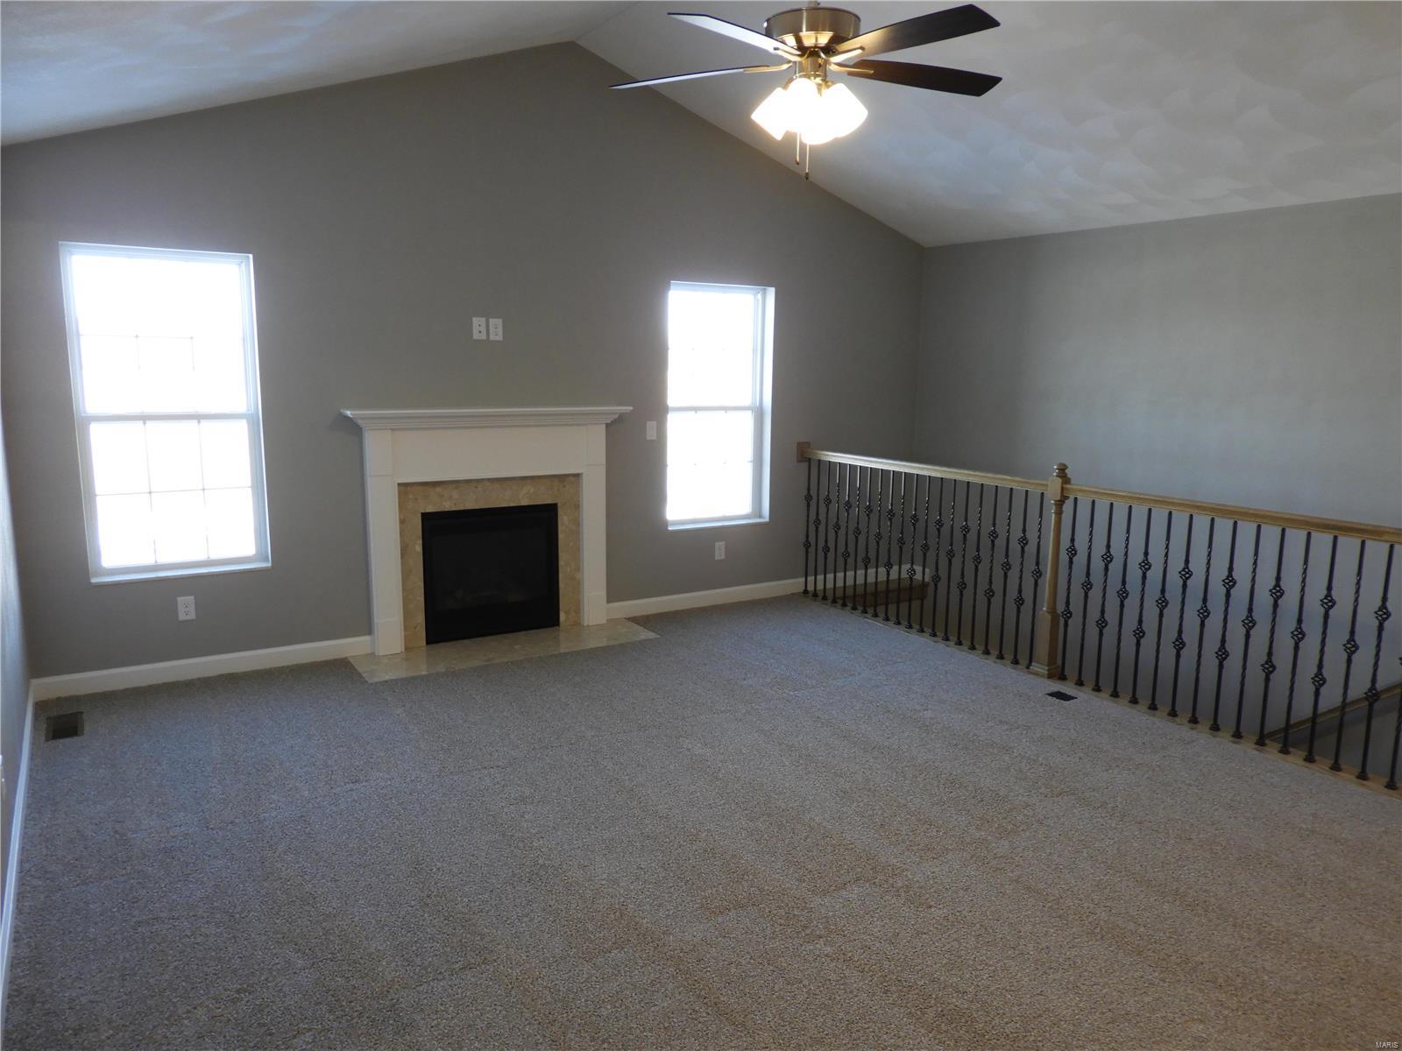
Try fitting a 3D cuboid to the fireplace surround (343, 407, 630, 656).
[{"bbox_3d":[-1.126,0.009,5.440,1.593,1.311,0.170,-5,11,-32],"label":"fireplace surround"}]

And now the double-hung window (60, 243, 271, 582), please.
[{"bbox_3d":[-2.515,-0.523,4.623,0.775,1.524,0.100,-5,11,-32],"label":"double-hung window"}]

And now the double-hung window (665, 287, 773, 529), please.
[{"bbox_3d":[0.112,-0.762,6.255,0.783,1.523,0.100,-5,11,-32],"label":"double-hung window"}]

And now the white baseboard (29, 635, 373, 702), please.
[{"bbox_3d":[-2.411,0.703,4.837,1.514,0.107,0.015,-5,11,-32],"label":"white baseboard"}]

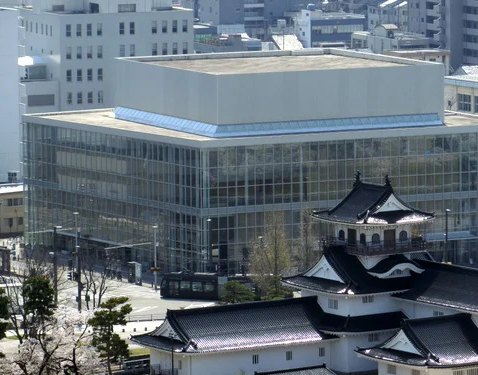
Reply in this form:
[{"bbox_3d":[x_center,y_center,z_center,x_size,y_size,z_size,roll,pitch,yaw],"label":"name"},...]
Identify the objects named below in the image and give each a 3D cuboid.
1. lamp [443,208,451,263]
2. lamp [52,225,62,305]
[{"bbox_3d":[30.700,8.100,546.000,0.400,9.900,1.900,-4,7,-30],"label":"lamp"},{"bbox_3d":[-25.350,10.900,513.000,1.900,11.000,0.400,2,6,22],"label":"lamp"}]

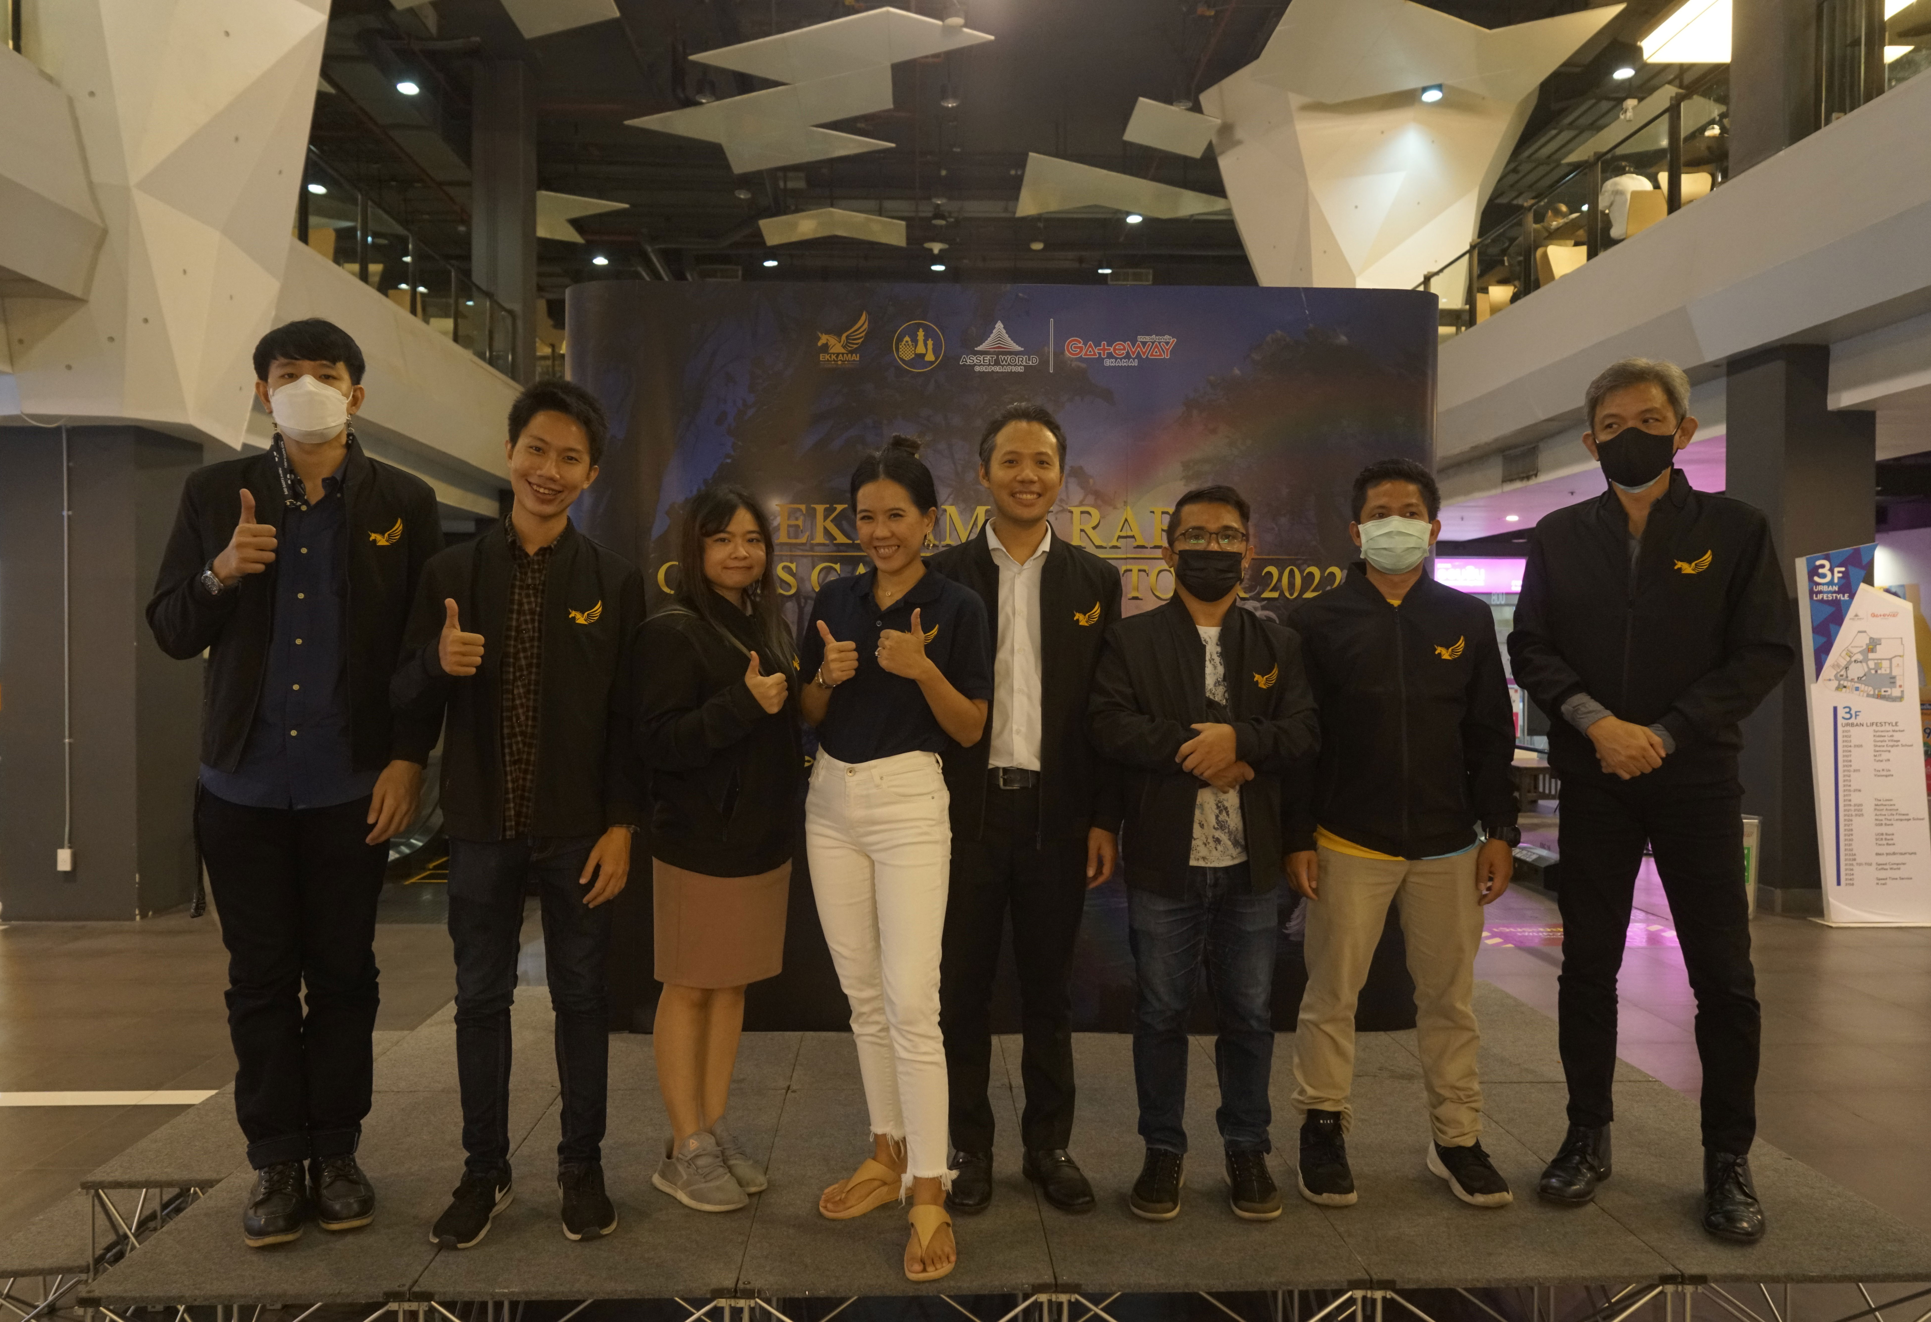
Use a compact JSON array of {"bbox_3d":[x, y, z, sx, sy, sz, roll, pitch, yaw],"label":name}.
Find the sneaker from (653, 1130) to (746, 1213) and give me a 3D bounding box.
[{"bbox_3d":[-0.565,1.079,2.945,0.255,0.125,0.100,1,1,43],"label":"sneaker"}]

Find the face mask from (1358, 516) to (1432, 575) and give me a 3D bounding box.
[{"bbox_3d":[0.936,-0.253,2.997,0.153,0.130,0.100,0,1,15],"label":"face mask"}]

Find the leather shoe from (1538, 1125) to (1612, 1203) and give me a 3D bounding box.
[{"bbox_3d":[1.371,1.097,3.096,0.108,0.140,0.290,1,1,34],"label":"leather shoe"}]

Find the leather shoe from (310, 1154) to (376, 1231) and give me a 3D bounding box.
[{"bbox_3d":[-1.327,1.081,2.925,0.110,0.145,0.300,0,1,-32],"label":"leather shoe"}]

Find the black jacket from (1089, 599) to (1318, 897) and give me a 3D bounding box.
[{"bbox_3d":[0.511,0.192,2.962,0.480,0.630,0.290,0,1,-1],"label":"black jacket"}]

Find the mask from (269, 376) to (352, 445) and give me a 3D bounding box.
[{"bbox_3d":[-1.321,-0.506,2.777,0.150,0.140,0.090,0,1,-26],"label":"mask"}]

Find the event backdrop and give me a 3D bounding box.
[{"bbox_3d":[0.120,-0.007,4.290,2.660,2.260,0.300,0,1,-3],"label":"event backdrop"}]

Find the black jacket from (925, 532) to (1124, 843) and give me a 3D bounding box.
[{"bbox_3d":[0.123,0.056,2.993,0.460,0.670,0.270,0,1,1],"label":"black jacket"}]

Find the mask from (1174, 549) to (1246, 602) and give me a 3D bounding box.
[{"bbox_3d":[0.520,-0.183,2.926,0.148,0.115,0.085,0,1,4],"label":"mask"}]

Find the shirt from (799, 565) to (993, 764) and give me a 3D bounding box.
[{"bbox_3d":[-0.142,0.015,2.833,0.400,0.450,0.260,1,1,14],"label":"shirt"}]

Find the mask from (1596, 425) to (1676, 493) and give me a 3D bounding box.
[{"bbox_3d":[1.402,-0.422,2.878,0.148,0.135,0.090,-6,1,28],"label":"mask"}]

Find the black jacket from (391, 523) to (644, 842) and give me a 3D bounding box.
[{"bbox_3d":[-0.930,0.046,2.851,0.510,0.670,0.360,0,1,-14],"label":"black jacket"}]

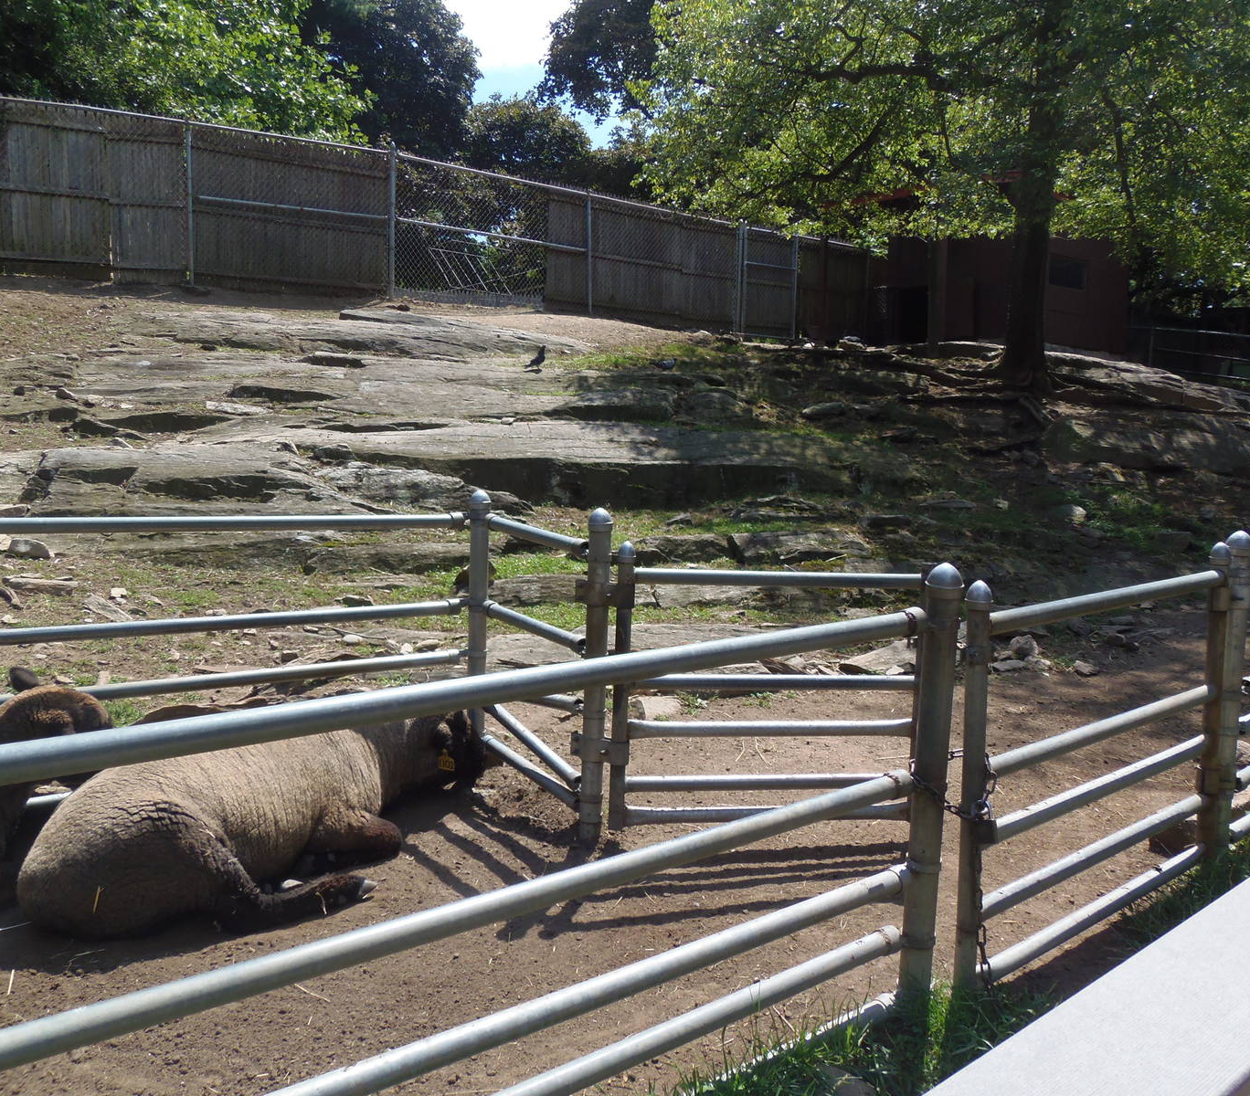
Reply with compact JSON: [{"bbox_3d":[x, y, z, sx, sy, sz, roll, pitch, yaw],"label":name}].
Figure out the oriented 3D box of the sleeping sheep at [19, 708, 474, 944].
[{"bbox_3d":[-1.057,0.766,3.278,1.460,0.470,0.650,-4,9,-38],"label":"sleeping sheep"}]

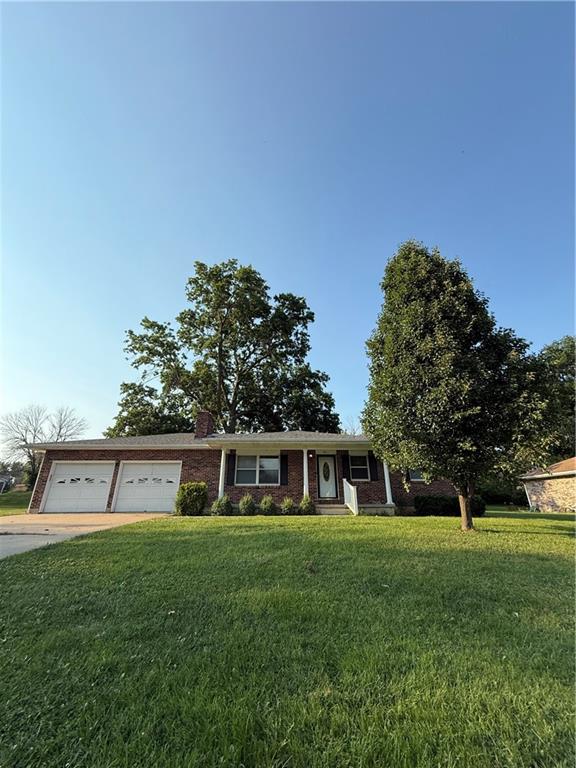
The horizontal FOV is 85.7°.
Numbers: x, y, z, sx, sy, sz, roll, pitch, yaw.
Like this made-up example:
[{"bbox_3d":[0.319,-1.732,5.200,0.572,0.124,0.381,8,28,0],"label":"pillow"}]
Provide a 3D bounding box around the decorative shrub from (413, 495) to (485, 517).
[{"bbox_3d":[7.219,5.372,13.892,3.100,0.900,1.200,0,-23,-1],"label":"decorative shrub"}]

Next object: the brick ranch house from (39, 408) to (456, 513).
[{"bbox_3d":[-1.384,4.690,17.975,20.200,5.300,11.000,0,-23,-1],"label":"brick ranch house"}]

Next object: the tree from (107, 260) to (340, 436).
[{"bbox_3d":[-5.505,-1.379,28.505,19.500,24.600,18.000,0,-23,-1],"label":"tree"}]

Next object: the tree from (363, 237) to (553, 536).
[{"bbox_3d":[5.147,-0.733,10.687,5.700,10.300,5.500,0,-23,-1],"label":"tree"}]

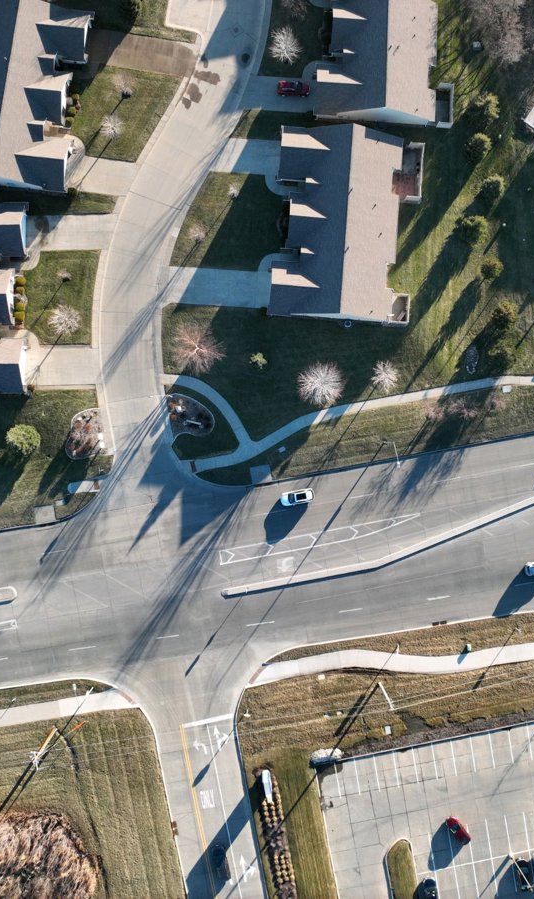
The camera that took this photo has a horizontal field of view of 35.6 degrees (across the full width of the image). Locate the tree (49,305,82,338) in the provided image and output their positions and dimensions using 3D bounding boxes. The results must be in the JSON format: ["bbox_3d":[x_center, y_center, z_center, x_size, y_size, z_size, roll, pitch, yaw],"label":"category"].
[{"bbox_3d":[-28.134,-17.866,116.700,4.200,5.200,4.300,0,90,-1],"label":"tree"}]

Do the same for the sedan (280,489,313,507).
[{"bbox_3d":[4.382,6.880,118.719,4.600,1.600,1.850,-10,90,-1],"label":"sedan"}]

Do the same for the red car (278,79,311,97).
[{"bbox_3d":[3.597,-49.070,112.894,4.500,1.650,1.850,2,90,0],"label":"red car"}]

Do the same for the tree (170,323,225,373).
[{"bbox_3d":[-9.190,-13.490,110.000,6.600,7.000,7.100,0,90,0],"label":"tree"}]

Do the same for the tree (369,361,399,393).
[{"bbox_3d":[16.436,-10.283,117.029,4.000,5.300,4.200,0,90,-1],"label":"tree"}]

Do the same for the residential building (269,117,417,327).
[{"bbox_3d":[10.138,-31.549,116.486,18.000,6.400,26.200,5,90,-1],"label":"residential building"}]

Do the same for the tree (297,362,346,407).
[{"bbox_3d":[7.160,-8.670,110.250,6.100,6.500,6.200,0,90,0],"label":"tree"}]

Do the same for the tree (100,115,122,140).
[{"bbox_3d":[-20.968,-43.075,111.431,2.800,4.500,2.800,0,90,0],"label":"tree"}]

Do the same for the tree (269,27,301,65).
[{"bbox_3d":[2.571,-56.292,116.692,4.400,6.000,4.700,0,90,-1],"label":"tree"}]

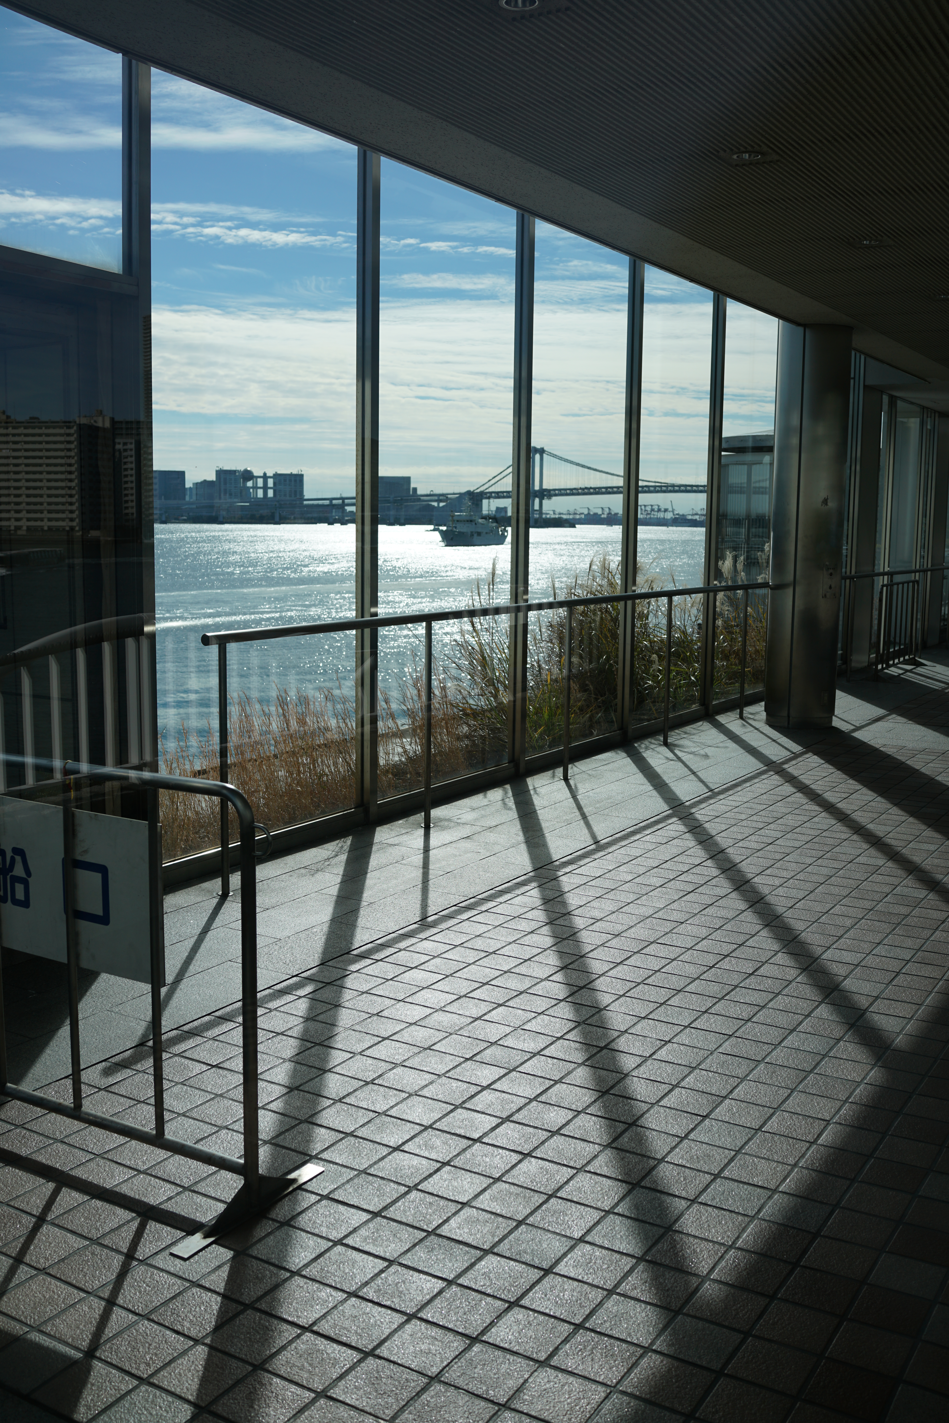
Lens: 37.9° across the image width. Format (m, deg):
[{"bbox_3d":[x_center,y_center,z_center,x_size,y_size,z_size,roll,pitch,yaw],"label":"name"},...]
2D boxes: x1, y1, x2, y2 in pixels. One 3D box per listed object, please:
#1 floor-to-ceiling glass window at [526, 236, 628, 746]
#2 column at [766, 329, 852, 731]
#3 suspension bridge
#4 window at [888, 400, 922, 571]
[{"bbox_3d":[0.668,-1.438,9.136,0.100,3.400,1.520,5,9,31],"label":"floor-to-ceiling glass window"},{"bbox_3d":[2.590,-1.419,10.733,0.560,3.080,0.560,5,9,31],"label":"column"},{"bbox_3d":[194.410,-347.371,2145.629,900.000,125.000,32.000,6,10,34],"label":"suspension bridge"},{"bbox_3d":[4.993,-2.129,16.296,0.100,2.900,1.500,5,9,31],"label":"window"}]

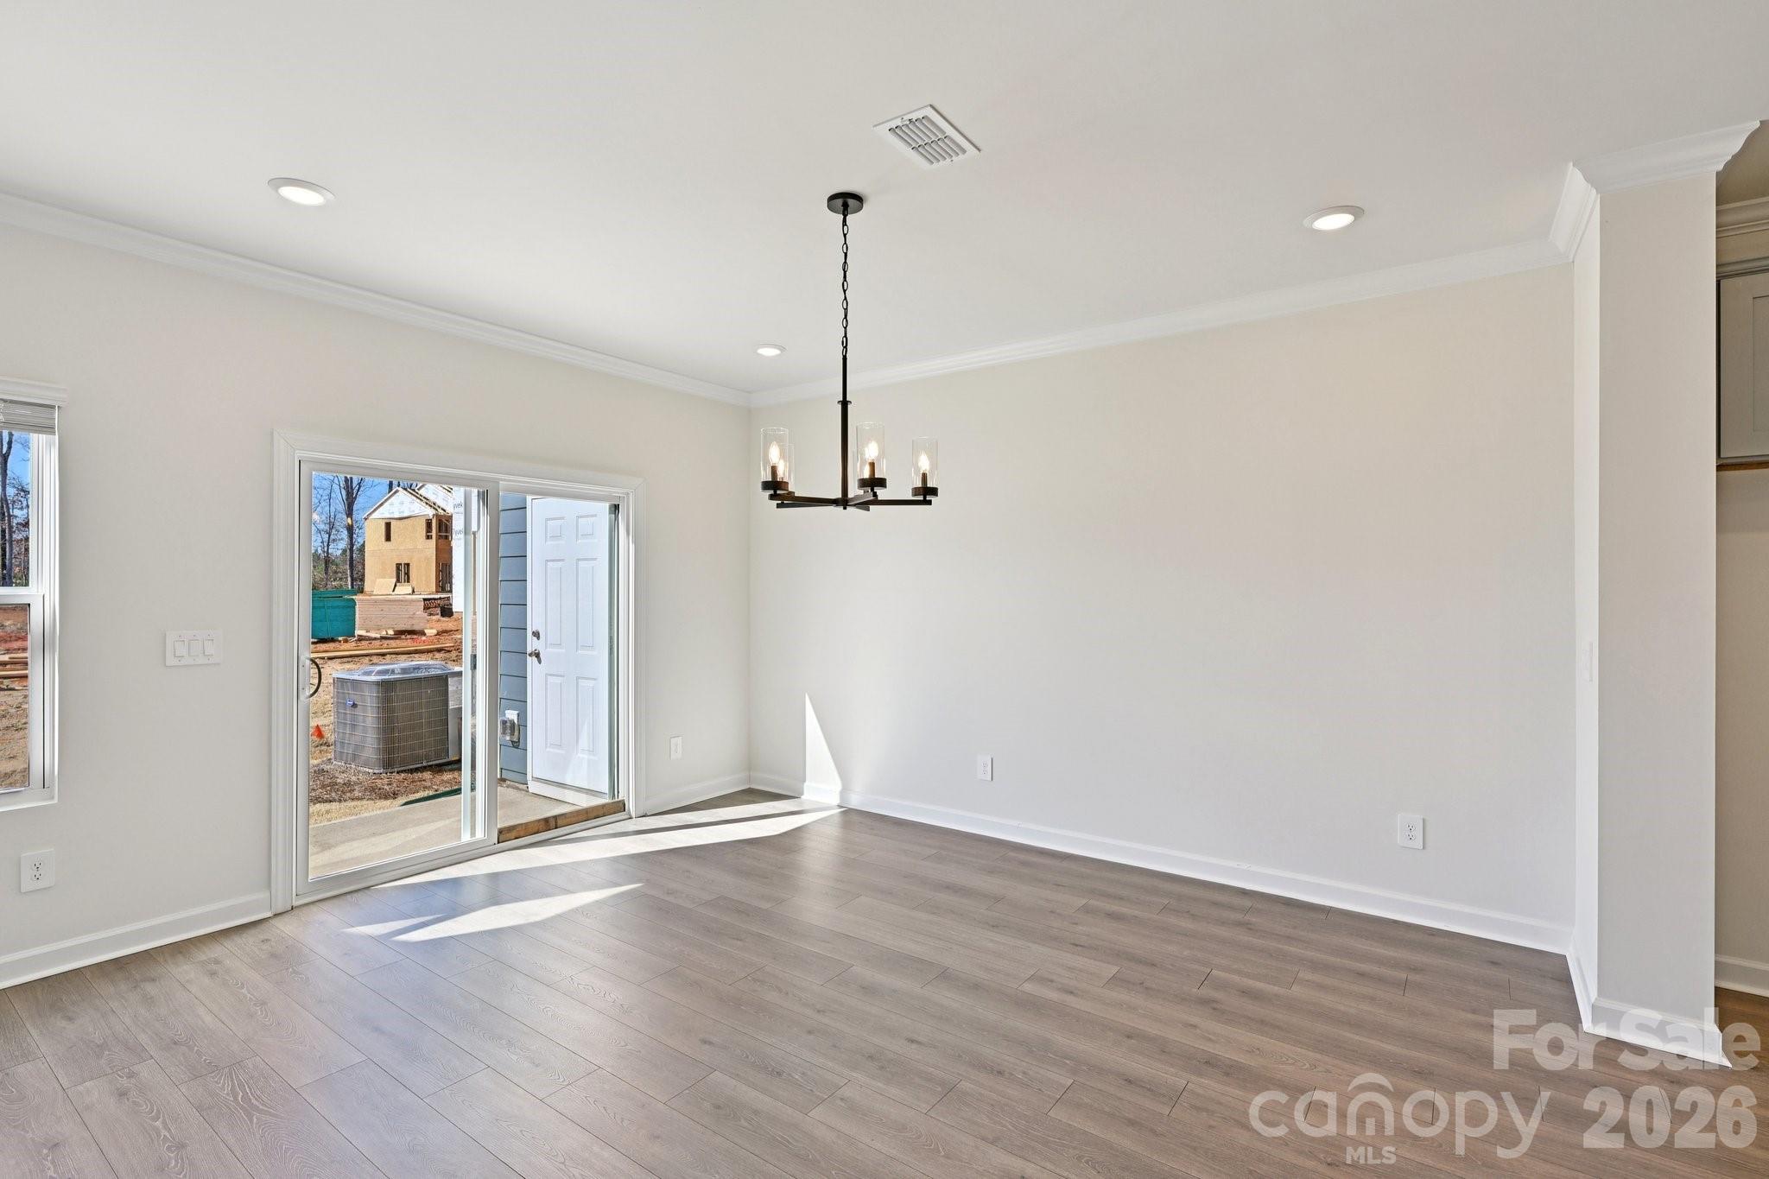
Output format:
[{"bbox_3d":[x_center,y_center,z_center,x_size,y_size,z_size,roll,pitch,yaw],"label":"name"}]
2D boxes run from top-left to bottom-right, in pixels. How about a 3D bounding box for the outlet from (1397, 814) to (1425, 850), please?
[{"bbox_3d":[2.219,1.020,3.520,0.089,0.135,0.009,0,0,36],"label":"outlet"}]

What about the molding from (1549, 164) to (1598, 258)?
[{"bbox_3d":[2.412,-1.305,2.921,0.080,0.088,0.754,0,0,36],"label":"molding"}]

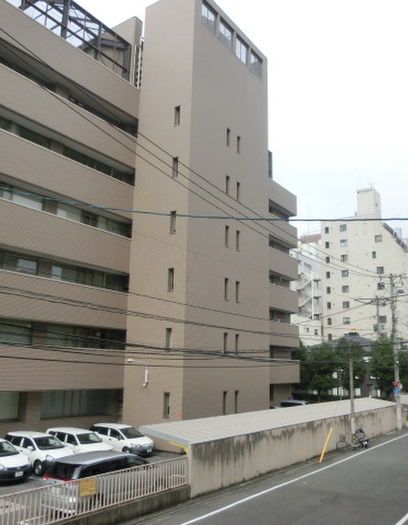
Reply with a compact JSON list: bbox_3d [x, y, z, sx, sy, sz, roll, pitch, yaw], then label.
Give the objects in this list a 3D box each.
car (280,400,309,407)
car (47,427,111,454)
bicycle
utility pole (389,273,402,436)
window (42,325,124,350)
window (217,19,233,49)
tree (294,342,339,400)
[{"bbox_3d":[9.926,15.102,49.877,4.300,1.550,1.700,-7,-15,36],"label":"car"},{"bbox_3d":[-6.257,9.243,24.333,4.200,1.510,1.690,-9,-16,38],"label":"car"},{"bbox_3d":[9.456,11.310,31.008,1.800,1.150,0.600,1,-12,0],"label":"bicycle"},{"bbox_3d":[16.363,7.517,41.423,0.360,13.200,0.360,-7,-15,36],"label":"utility pole"},{"bbox_3d":[-7.186,4.652,29.529,0.200,1.101,6.427,-8,-15,34],"label":"window"},{"bbox_3d":[1.642,-17.612,37.453,0.200,1.800,1.900,-7,-15,36],"label":"window"},{"bbox_3d":[16.079,15.591,68.277,5.800,8.400,6.000,-7,-15,36],"label":"tree"}]

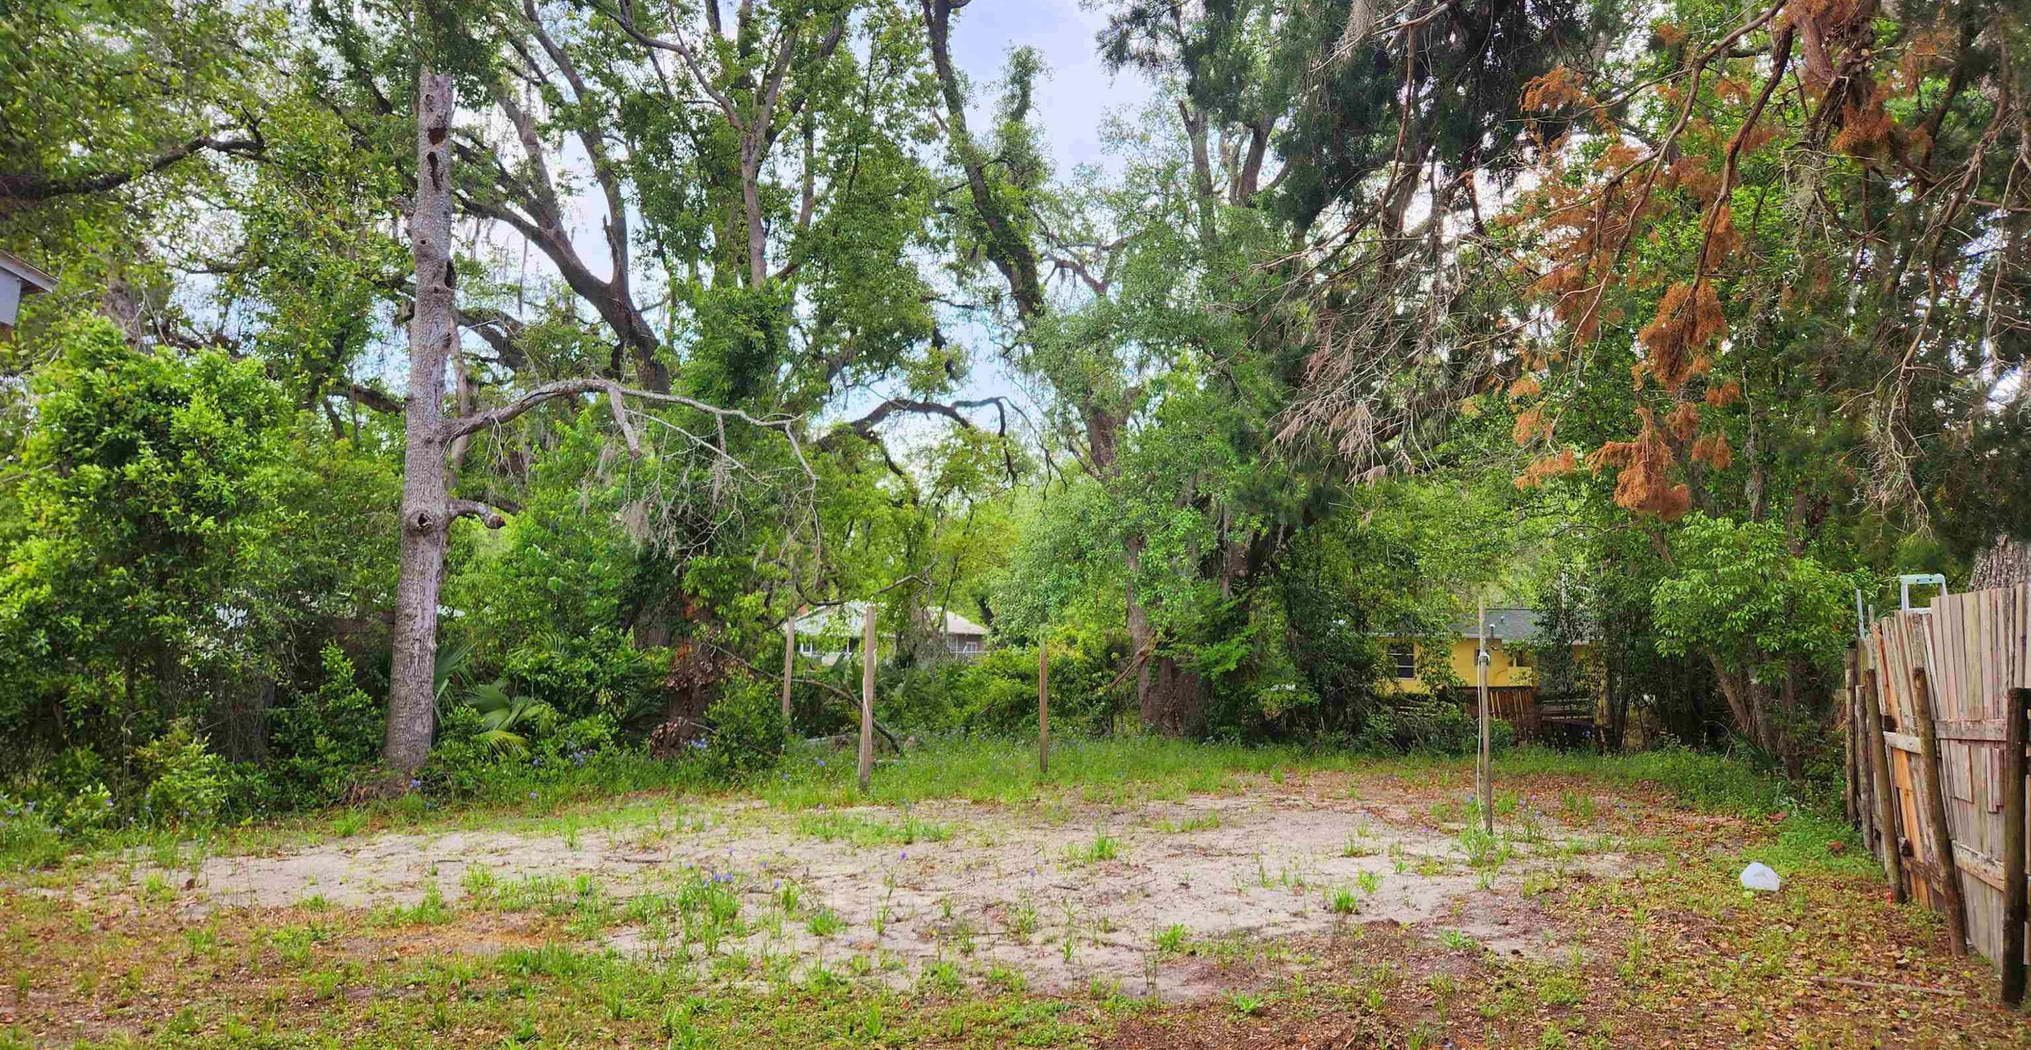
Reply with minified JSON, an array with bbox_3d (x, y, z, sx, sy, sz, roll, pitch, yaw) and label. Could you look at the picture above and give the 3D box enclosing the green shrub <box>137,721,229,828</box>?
[{"bbox_3d":[-8.063,2.395,13.125,0.800,0.939,0.750,3,-7,-31],"label":"green shrub"}]

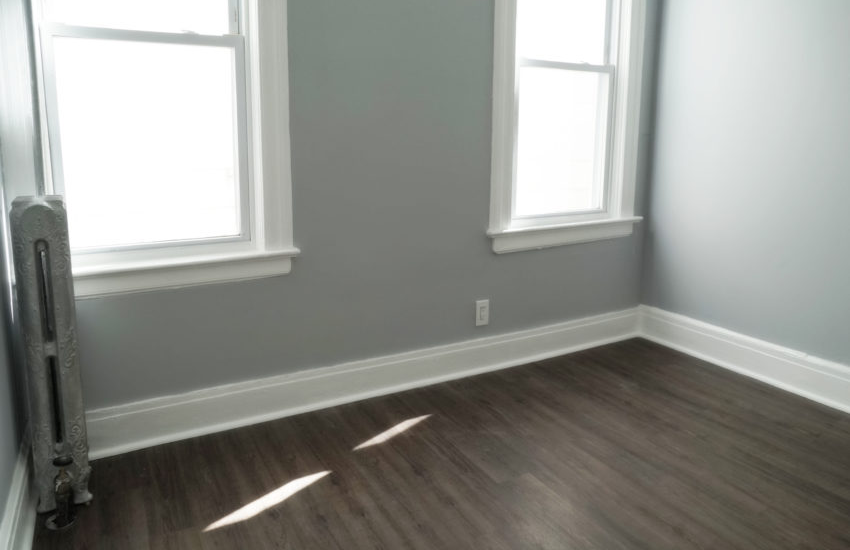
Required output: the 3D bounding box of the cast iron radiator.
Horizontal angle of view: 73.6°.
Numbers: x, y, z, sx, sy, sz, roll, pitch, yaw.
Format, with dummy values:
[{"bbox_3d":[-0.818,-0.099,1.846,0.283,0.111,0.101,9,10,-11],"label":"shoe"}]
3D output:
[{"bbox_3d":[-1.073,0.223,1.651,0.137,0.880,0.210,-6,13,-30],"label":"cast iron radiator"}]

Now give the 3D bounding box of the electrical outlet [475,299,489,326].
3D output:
[{"bbox_3d":[0.272,0.181,2.656,0.073,0.122,0.010,-6,13,-30],"label":"electrical outlet"}]

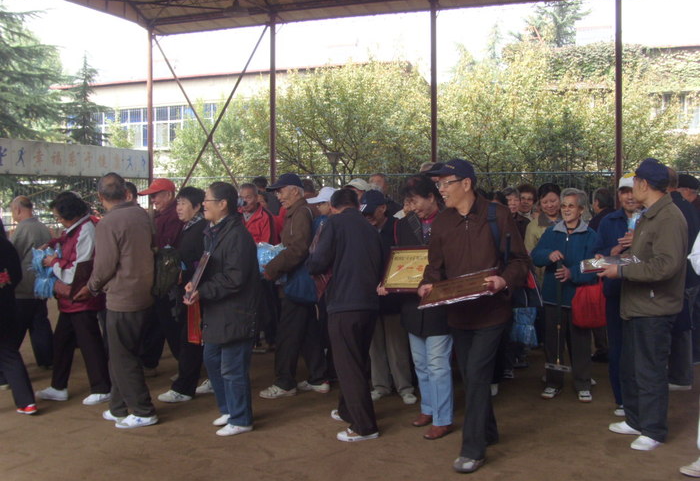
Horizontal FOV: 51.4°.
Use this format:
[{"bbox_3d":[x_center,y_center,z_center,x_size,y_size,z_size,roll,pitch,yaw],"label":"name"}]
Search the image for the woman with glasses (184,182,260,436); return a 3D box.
[{"bbox_3d":[-0.802,0.421,4.584,0.460,1.570,0.500,-1,4,-12],"label":"woman with glasses"}]

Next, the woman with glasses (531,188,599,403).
[{"bbox_3d":[1.569,0.382,5.280,0.520,1.540,0.360,1,4,18],"label":"woman with glasses"}]

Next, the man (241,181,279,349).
[{"bbox_3d":[-0.901,0.259,7.186,0.540,1.659,0.450,3,4,41],"label":"man"}]

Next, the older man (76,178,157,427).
[{"bbox_3d":[-1.526,0.389,4.786,0.480,1.667,0.500,3,4,45],"label":"older man"}]

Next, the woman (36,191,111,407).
[{"bbox_3d":[-2.027,0.416,5.308,0.540,1.558,0.470,0,3,-3],"label":"woman"}]

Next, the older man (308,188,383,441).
[{"bbox_3d":[-0.025,0.449,4.629,0.500,1.556,0.460,-3,4,-41],"label":"older man"}]

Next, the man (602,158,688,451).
[{"bbox_3d":[1.768,0.364,4.335,0.460,1.700,0.480,0,4,3],"label":"man"}]

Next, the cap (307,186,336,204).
[{"bbox_3d":[-0.195,-0.337,5.450,0.270,0.135,0.180,-1,4,-15],"label":"cap"}]

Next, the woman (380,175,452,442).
[{"bbox_3d":[0.444,0.404,4.552,0.500,1.600,0.440,3,5,38],"label":"woman"}]

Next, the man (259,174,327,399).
[{"bbox_3d":[-0.436,0.332,5.535,0.580,1.692,0.550,-1,3,-14],"label":"man"}]

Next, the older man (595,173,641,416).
[{"bbox_3d":[1.923,0.366,5.024,0.520,1.665,0.420,1,3,14],"label":"older man"}]

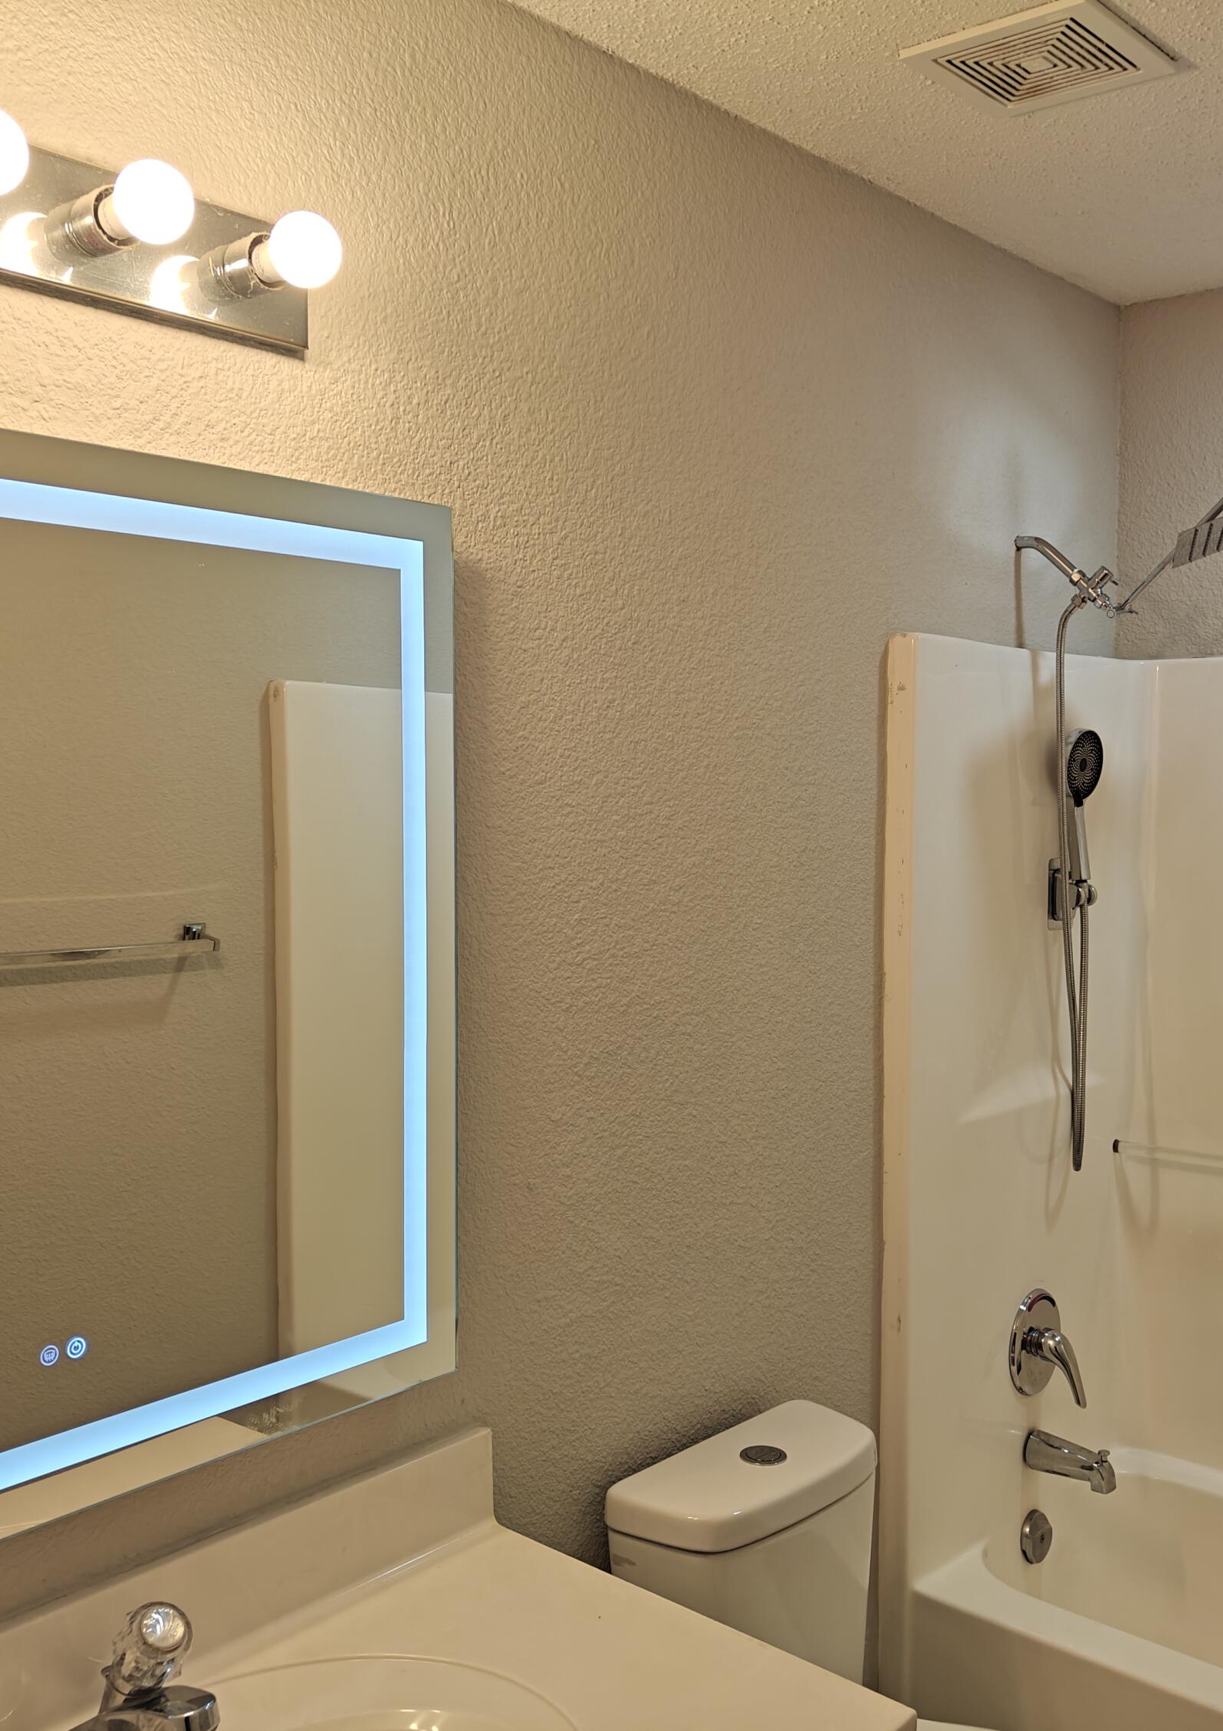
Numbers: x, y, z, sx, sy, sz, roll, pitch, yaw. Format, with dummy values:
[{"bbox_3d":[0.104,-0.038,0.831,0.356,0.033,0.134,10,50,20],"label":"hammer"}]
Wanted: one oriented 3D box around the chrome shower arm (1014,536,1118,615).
[{"bbox_3d":[0.732,-0.467,2.572,0.175,0.145,0.045,3,4,42],"label":"chrome shower arm"}]

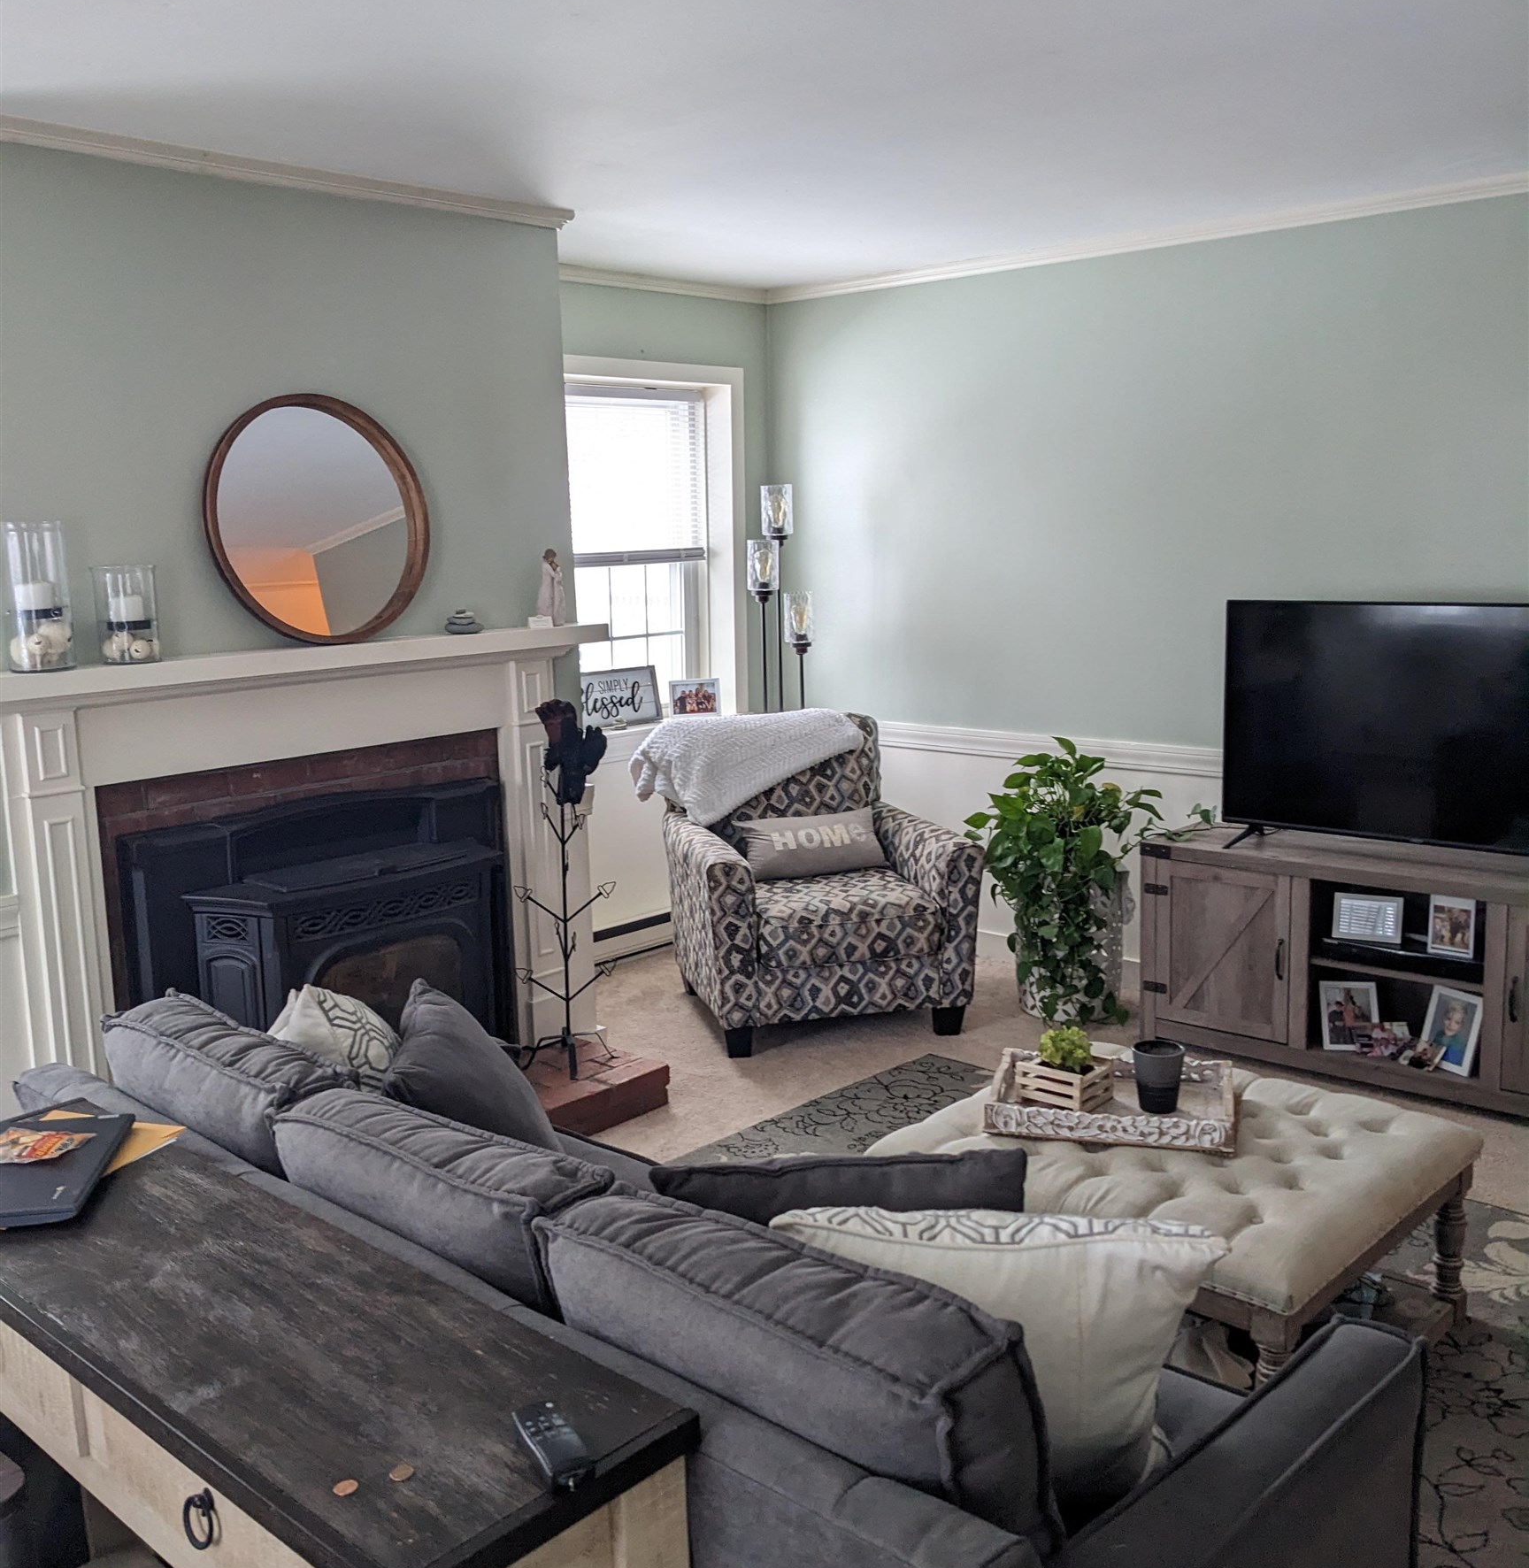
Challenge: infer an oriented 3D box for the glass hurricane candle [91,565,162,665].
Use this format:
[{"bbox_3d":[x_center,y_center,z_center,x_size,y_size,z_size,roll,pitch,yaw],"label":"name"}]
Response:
[{"bbox_3d":[-1.413,-0.375,3.526,0.122,0.220,0.122,7,13,41],"label":"glass hurricane candle"}]

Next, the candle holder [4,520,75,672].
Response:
[{"bbox_3d":[-1.536,-0.398,3.385,0.120,0.317,0.120,7,13,41],"label":"candle holder"}]

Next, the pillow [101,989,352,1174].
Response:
[{"bbox_3d":[-0.707,0.558,2.256,0.510,0.460,0.180,7,25,43],"label":"pillow"}]

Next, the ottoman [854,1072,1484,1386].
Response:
[{"bbox_3d":[0.778,0.855,3.028,0.840,0.455,0.850,7,13,41],"label":"ottoman"}]

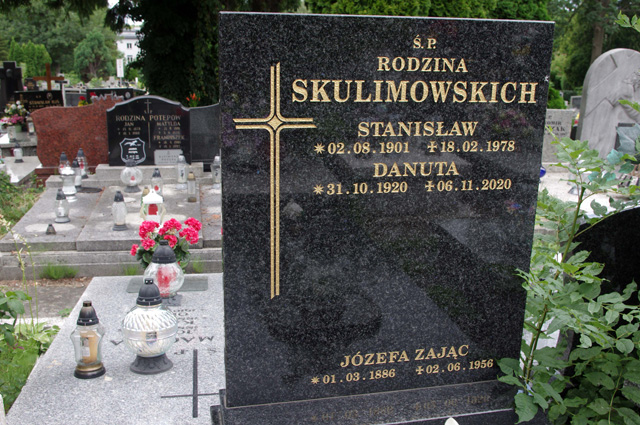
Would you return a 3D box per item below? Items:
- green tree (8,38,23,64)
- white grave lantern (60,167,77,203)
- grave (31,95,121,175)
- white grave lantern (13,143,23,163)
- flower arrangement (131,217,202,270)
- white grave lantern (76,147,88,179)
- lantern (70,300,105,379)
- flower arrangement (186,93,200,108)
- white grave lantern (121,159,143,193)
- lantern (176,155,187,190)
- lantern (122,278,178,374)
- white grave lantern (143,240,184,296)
[{"bbox_3d":[-17.066,-8.220,35.681,0.837,2.992,0.837,-1,12,-10],"label":"green tree"},{"bbox_3d":[-2.128,-0.251,5.405,0.134,0.296,0.134,-1,12,-10],"label":"white grave lantern"},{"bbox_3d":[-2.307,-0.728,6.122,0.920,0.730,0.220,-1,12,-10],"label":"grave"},{"bbox_3d":[-3.541,-0.707,7.476,0.117,0.223,0.117,-1,12,-10],"label":"white grave lantern"},{"bbox_3d":[-0.765,0.194,3.181,0.348,0.346,0.331,-1,12,-10],"label":"flower arrangement"},{"bbox_3d":[-2.199,-0.458,5.922,0.107,0.261,0.107,-1,12,-10],"label":"white grave lantern"},{"bbox_3d":[-0.742,0.402,2.046,0.109,0.243,0.109,-1,12,-10],"label":"lantern"},{"bbox_3d":[-2.075,-1.759,10.460,0.245,0.372,0.245,-1,12,-10],"label":"flower arrangement"},{"bbox_3d":[-1.672,-0.336,5.694,0.192,0.275,0.192,-1,12,-10],"label":"white grave lantern"},{"bbox_3d":[-1.245,-0.369,5.768,0.104,0.292,0.104,-1,12,-10],"label":"lantern"},{"bbox_3d":[-0.554,0.365,2.087,0.180,0.304,0.180,-1,12,-10],"label":"lantern"},{"bbox_3d":[-0.703,0.267,2.879,0.185,0.282,0.185,-1,12,-10],"label":"white grave lantern"}]

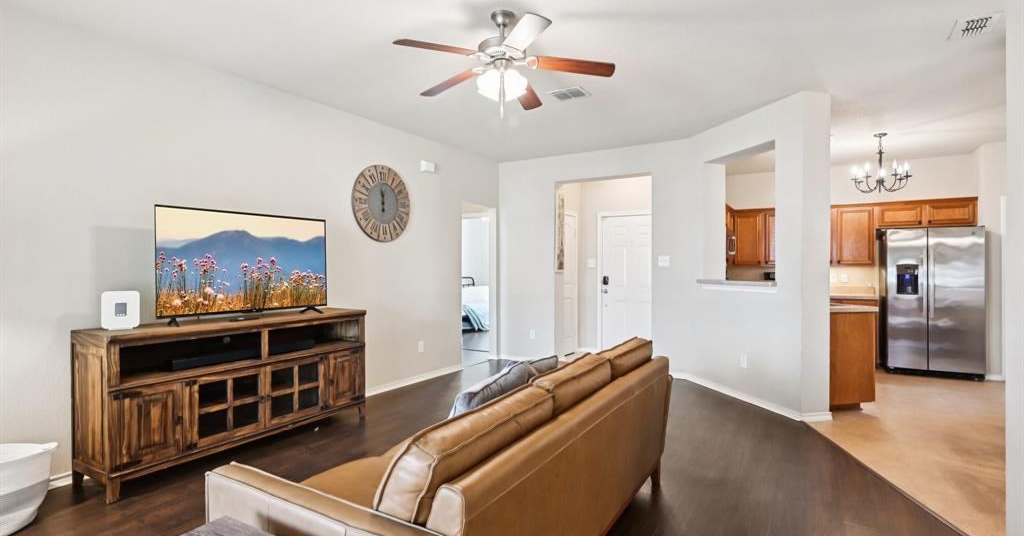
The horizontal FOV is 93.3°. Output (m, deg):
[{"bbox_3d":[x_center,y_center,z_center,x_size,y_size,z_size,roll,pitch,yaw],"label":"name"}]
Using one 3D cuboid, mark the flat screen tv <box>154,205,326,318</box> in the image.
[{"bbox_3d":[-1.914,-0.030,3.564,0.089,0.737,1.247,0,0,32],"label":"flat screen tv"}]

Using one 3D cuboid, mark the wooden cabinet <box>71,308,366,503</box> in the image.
[{"bbox_3d":[-1.948,0.836,3.549,0.477,0.916,1.839,0,0,32],"label":"wooden cabinet"}]

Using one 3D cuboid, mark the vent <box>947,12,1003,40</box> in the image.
[{"bbox_3d":[2.811,-1.455,2.931,0.224,0.025,0.303,0,0,32],"label":"vent"}]

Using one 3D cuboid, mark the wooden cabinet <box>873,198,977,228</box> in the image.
[{"bbox_3d":[5.376,-0.695,6.349,1.024,0.378,0.338,0,0,32],"label":"wooden cabinet"}]

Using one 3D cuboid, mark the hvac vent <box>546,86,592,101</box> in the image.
[{"bbox_3d":[0.493,-1.454,4.086,0.298,0.025,0.278,0,0,32],"label":"hvac vent"}]

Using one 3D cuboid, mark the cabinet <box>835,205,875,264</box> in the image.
[{"bbox_3d":[4.768,-0.456,6.733,0.432,0.849,0.323,0,0,32],"label":"cabinet"}]

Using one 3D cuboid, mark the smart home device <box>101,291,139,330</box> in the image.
[{"bbox_3d":[-2.459,0.264,3.034,0.099,0.237,0.189,0,0,44],"label":"smart home device"}]

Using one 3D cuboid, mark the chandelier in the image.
[{"bbox_3d":[4.105,-1.146,5.385,0.557,0.666,0.557,0,0,32],"label":"chandelier"}]

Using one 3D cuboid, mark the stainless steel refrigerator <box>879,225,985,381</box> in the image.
[{"bbox_3d":[5.114,0.396,5.949,0.870,1.754,0.825,0,0,32],"label":"stainless steel refrigerator"}]

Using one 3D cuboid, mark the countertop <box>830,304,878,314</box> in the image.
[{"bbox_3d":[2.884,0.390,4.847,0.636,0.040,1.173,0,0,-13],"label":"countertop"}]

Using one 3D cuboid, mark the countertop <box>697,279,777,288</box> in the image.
[{"bbox_3d":[2.384,0.147,4.890,0.358,0.042,1.203,0,0,-13],"label":"countertop"}]

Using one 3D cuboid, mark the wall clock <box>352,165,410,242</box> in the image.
[{"bbox_3d":[-1.330,-0.659,4.987,0.050,0.776,0.776,0,0,32],"label":"wall clock"}]

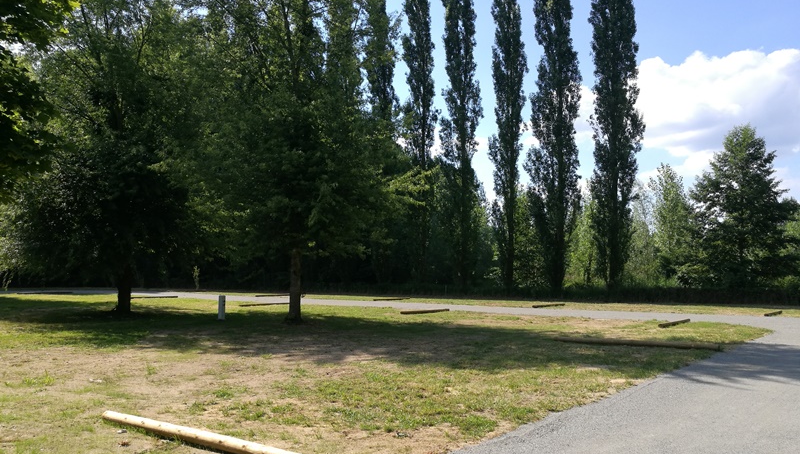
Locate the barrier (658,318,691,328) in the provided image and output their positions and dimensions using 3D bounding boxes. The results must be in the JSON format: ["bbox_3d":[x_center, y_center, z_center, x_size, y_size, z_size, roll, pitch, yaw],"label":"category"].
[{"bbox_3d":[9.968,3.464,22.543,0.140,0.140,3.800,-4,-6,39],"label":"barrier"}]

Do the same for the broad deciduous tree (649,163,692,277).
[{"bbox_3d":[22.657,0.296,52.154,4.097,11.340,4.097,-2,-5,23],"label":"broad deciduous tree"}]

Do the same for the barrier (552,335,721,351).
[{"bbox_3d":[5.752,2.884,15.555,3.928,0.140,0.140,-3,-6,34],"label":"barrier"}]

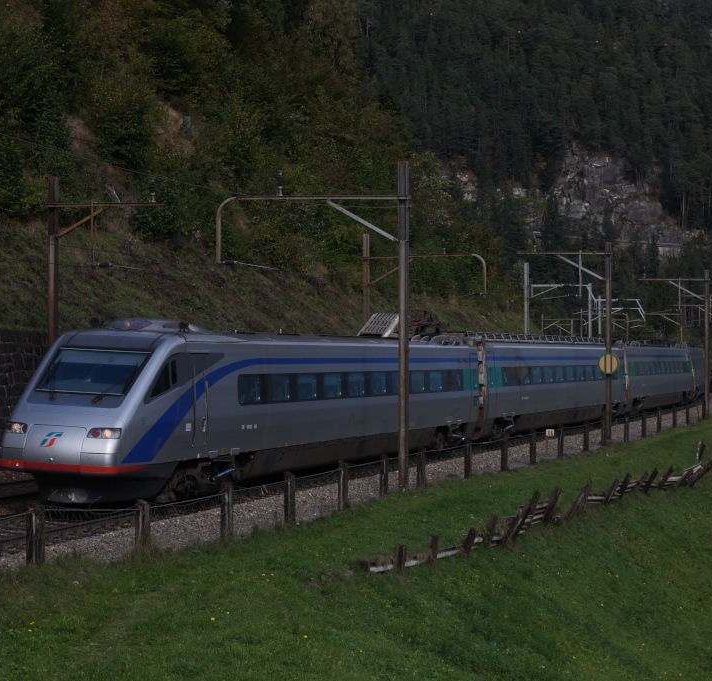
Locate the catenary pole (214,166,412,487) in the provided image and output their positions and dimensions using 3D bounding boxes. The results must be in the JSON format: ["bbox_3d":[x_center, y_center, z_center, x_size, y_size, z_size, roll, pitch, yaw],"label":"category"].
[{"bbox_3d":[-1.180,-0.410,50.300,5.500,8.450,0.250,0,0,19],"label":"catenary pole"}]

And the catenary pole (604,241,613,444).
[{"bbox_3d":[10.280,0.100,77.500,0.250,8.200,0.250,0,0,19],"label":"catenary pole"}]

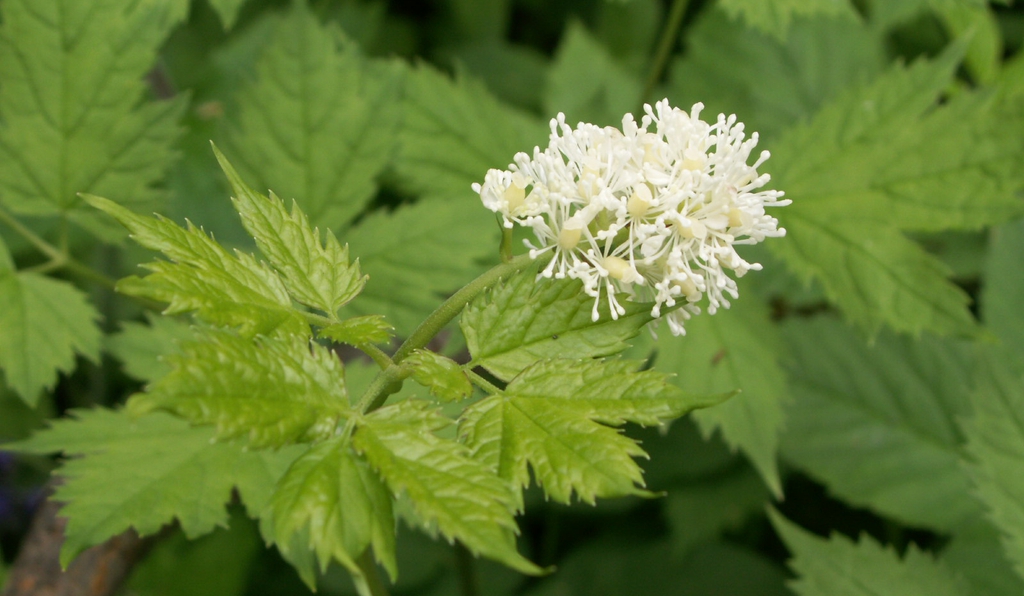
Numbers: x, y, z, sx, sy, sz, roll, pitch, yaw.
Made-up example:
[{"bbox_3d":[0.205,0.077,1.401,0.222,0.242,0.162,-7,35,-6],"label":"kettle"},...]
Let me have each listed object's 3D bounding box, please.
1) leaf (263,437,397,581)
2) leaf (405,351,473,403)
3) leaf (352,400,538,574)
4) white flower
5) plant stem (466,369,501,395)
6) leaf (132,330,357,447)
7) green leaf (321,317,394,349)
[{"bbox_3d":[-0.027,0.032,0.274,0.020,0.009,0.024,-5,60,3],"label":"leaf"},{"bbox_3d":[-0.010,0.010,0.240,0.009,0.004,0.006,0,34,-24],"label":"leaf"},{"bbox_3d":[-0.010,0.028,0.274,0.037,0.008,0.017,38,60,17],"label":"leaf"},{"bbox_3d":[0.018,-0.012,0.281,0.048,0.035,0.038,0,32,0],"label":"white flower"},{"bbox_3d":[-0.005,0.016,0.353,0.008,0.002,0.002,36,1,9],"label":"plant stem"},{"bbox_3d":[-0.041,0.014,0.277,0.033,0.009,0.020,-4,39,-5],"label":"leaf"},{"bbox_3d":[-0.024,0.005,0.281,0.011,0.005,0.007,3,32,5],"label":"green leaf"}]

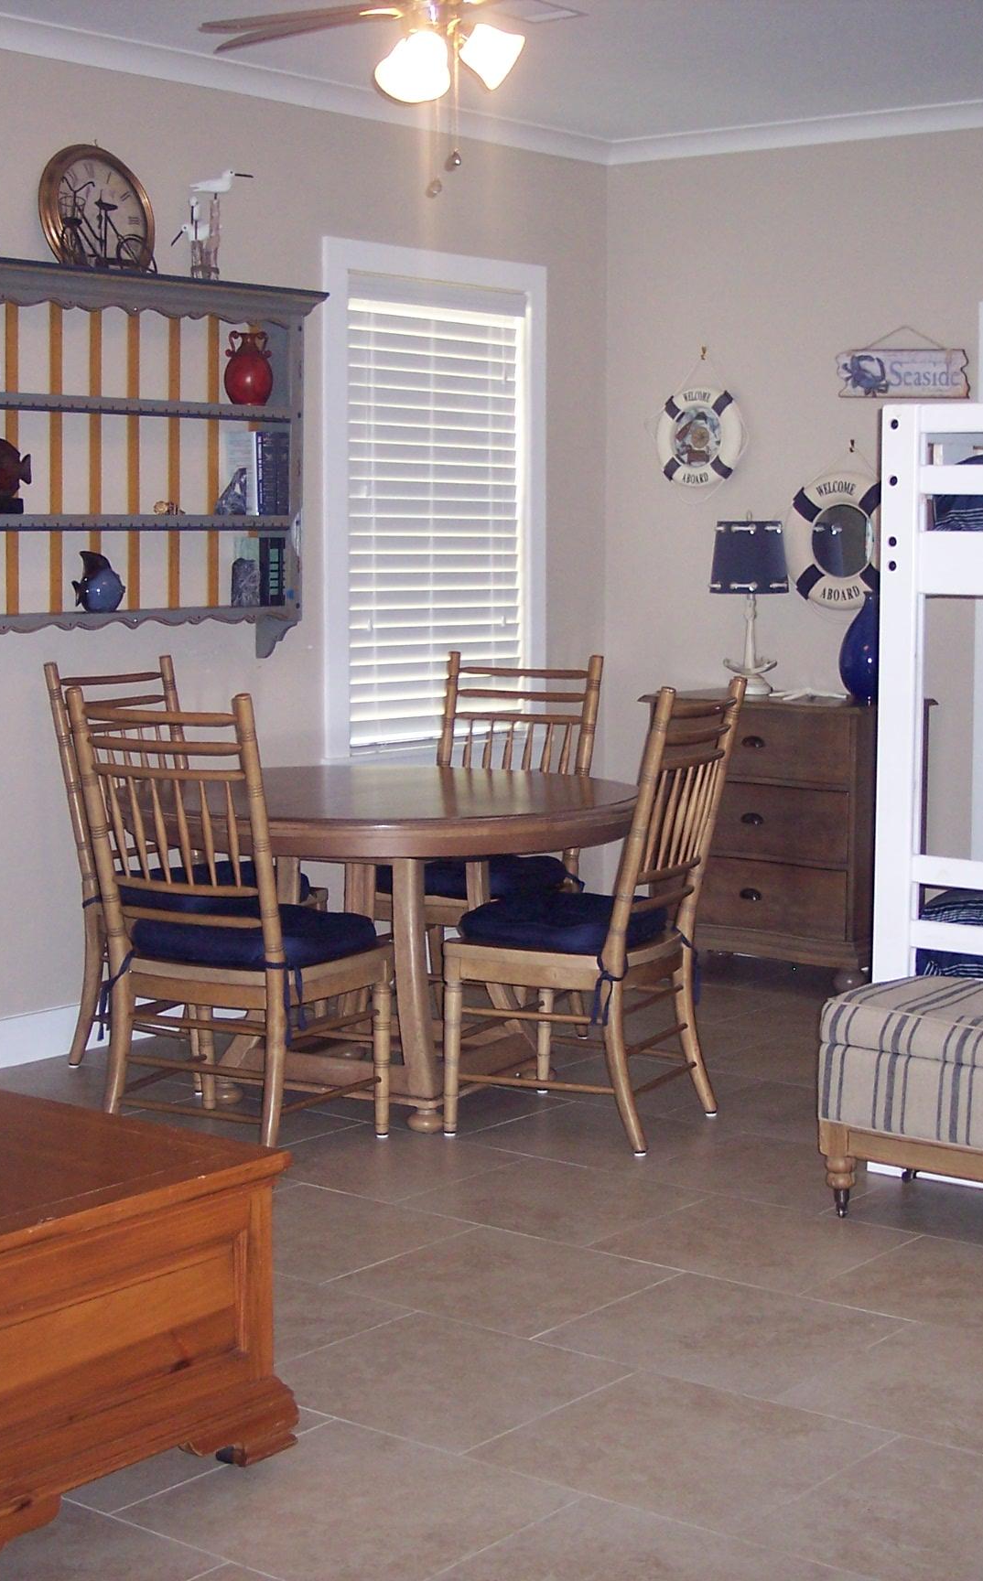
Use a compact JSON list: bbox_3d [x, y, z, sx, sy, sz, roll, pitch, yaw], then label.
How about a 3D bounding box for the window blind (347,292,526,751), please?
[{"bbox_3d":[-0.186,-0.873,7.566,0.060,1.445,0.885,5,8,38],"label":"window blind"}]

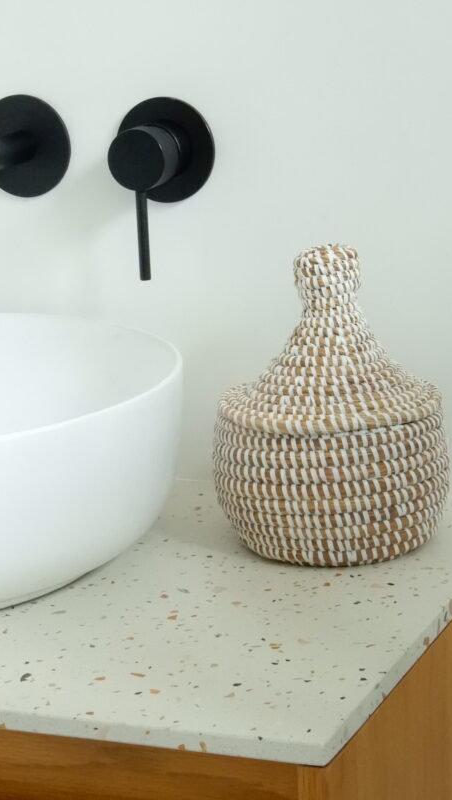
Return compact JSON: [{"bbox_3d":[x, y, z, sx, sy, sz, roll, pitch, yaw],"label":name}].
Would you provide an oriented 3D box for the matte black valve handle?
[{"bbox_3d":[-0.053,-0.156,1.451,0.079,0.131,0.056,3,14,22],"label":"matte black valve handle"}]

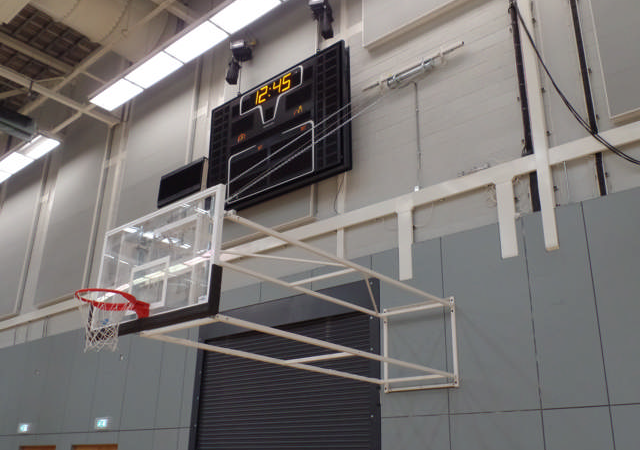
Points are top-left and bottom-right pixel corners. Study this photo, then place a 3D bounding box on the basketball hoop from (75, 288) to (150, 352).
[{"bbox_3d":[-1.779,0.813,5.486,0.480,0.460,0.610,-17,-28,39],"label":"basketball hoop"}]

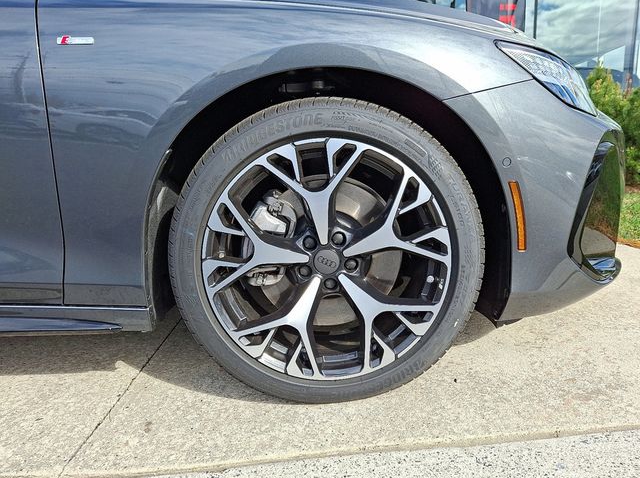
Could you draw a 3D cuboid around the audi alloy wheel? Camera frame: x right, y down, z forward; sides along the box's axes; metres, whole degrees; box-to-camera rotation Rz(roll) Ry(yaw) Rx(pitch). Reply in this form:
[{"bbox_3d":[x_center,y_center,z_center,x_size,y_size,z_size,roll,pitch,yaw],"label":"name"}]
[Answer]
[{"bbox_3d":[0.015,0.032,1.092,0.690,0.690,0.240,0,12,1],"label":"audi alloy wheel"}]

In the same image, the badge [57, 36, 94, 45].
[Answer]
[{"bbox_3d":[-0.485,-0.394,0.917,0.074,0.019,0.005,0,5,1],"label":"badge"}]

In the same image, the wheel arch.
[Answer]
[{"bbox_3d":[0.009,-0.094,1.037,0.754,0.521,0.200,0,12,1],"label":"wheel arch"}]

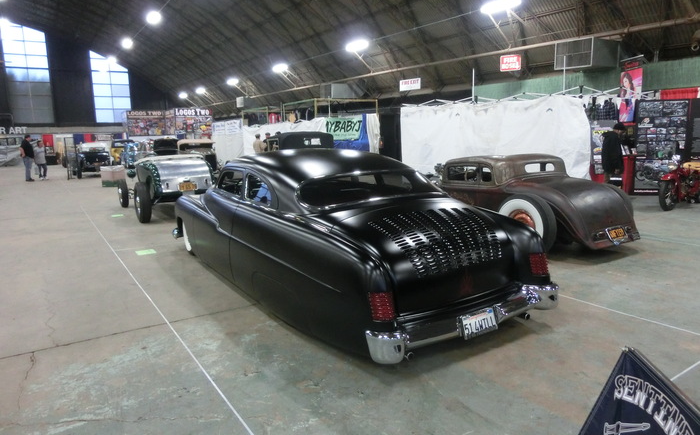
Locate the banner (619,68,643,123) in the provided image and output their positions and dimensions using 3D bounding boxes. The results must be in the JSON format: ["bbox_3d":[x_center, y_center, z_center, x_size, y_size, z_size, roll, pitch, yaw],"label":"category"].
[{"bbox_3d":[6.867,-2.969,11.859,0.040,1.280,0.700,-4,10,-13],"label":"banner"}]

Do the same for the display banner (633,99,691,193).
[{"bbox_3d":[7.740,-1.721,12.061,1.200,2.380,0.050,1,10,9],"label":"display banner"}]

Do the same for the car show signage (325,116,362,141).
[{"bbox_3d":[-0.270,-3.695,20.147,1.830,0.930,0.040,-8,12,-32],"label":"car show signage"}]

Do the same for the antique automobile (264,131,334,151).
[{"bbox_3d":[-1.495,-1.320,12.341,1.700,1.600,4.050,-8,12,-32],"label":"antique automobile"}]

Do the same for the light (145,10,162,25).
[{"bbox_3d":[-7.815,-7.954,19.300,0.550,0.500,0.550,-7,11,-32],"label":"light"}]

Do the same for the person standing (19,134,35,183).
[{"bbox_3d":[-12.732,-2.333,19.022,0.420,1.816,0.540,-5,10,-25],"label":"person standing"}]

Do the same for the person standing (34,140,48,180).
[{"bbox_3d":[-12.596,-2.332,19.733,0.330,1.574,0.470,5,11,32],"label":"person standing"}]

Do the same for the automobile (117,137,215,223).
[{"bbox_3d":[-3.940,-0.807,10.528,1.680,1.380,3.500,-7,11,-32],"label":"automobile"}]

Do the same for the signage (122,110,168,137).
[{"bbox_3d":[-10.929,-5.063,26.000,2.000,1.360,0.120,-7,11,-32],"label":"signage"}]

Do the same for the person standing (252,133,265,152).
[{"bbox_3d":[-3.854,-2.675,20.642,0.500,1.728,0.360,5,11,30],"label":"person standing"}]

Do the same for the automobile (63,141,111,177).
[{"bbox_3d":[-11.215,-2.549,21.201,1.580,1.420,3.900,-8,12,-32],"label":"automobile"}]

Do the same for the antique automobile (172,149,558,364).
[{"bbox_3d":[-0.466,-0.015,5.432,1.890,1.410,5.170,-7,11,-34],"label":"antique automobile"}]

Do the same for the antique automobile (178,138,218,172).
[{"bbox_3d":[-7.171,-2.677,21.312,1.640,1.460,4.000,-8,12,-32],"label":"antique automobile"}]

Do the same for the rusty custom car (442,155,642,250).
[{"bbox_3d":[2.200,-0.346,7.358,1.780,1.220,4.100,-7,11,-30],"label":"rusty custom car"}]

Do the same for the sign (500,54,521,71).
[{"bbox_3d":[4.760,-4.597,14.393,0.600,0.500,0.050,3,11,23],"label":"sign"}]

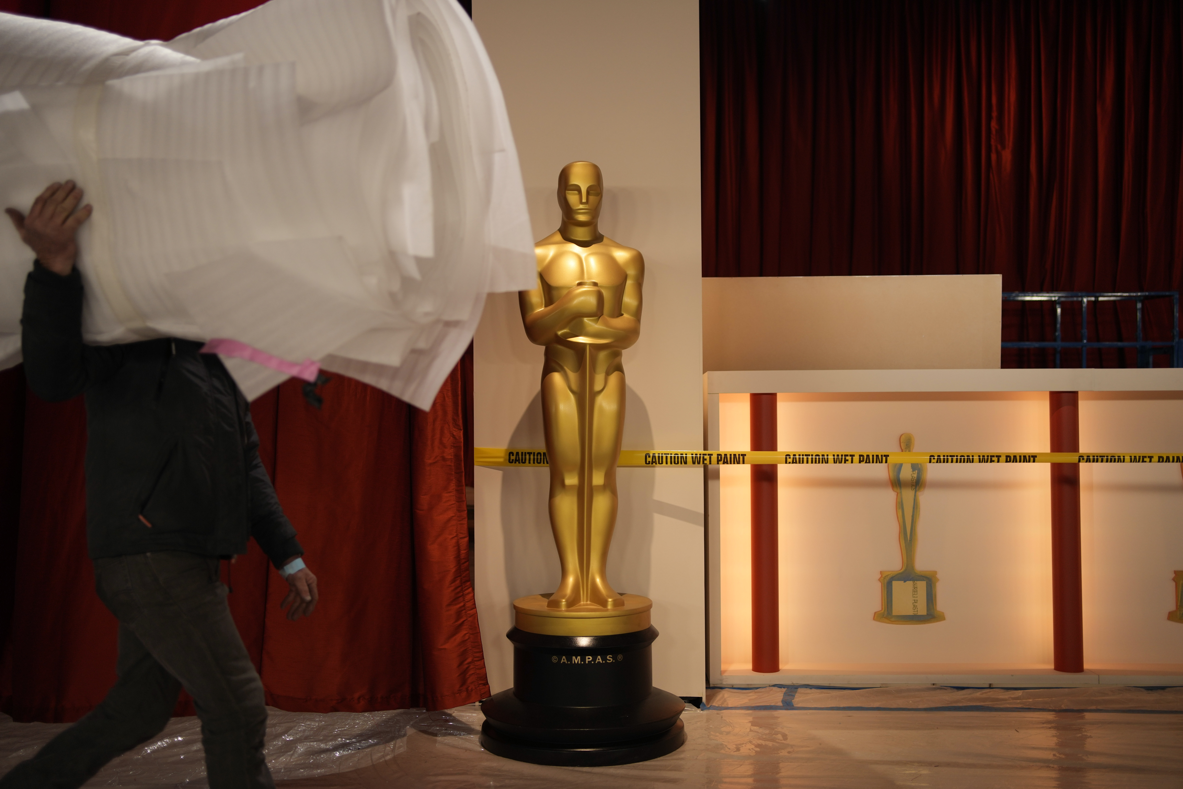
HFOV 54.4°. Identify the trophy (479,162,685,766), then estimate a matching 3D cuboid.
[{"bbox_3d":[-0.040,0.223,4.725,0.835,2.348,0.835,0,-2,-5],"label":"trophy"}]

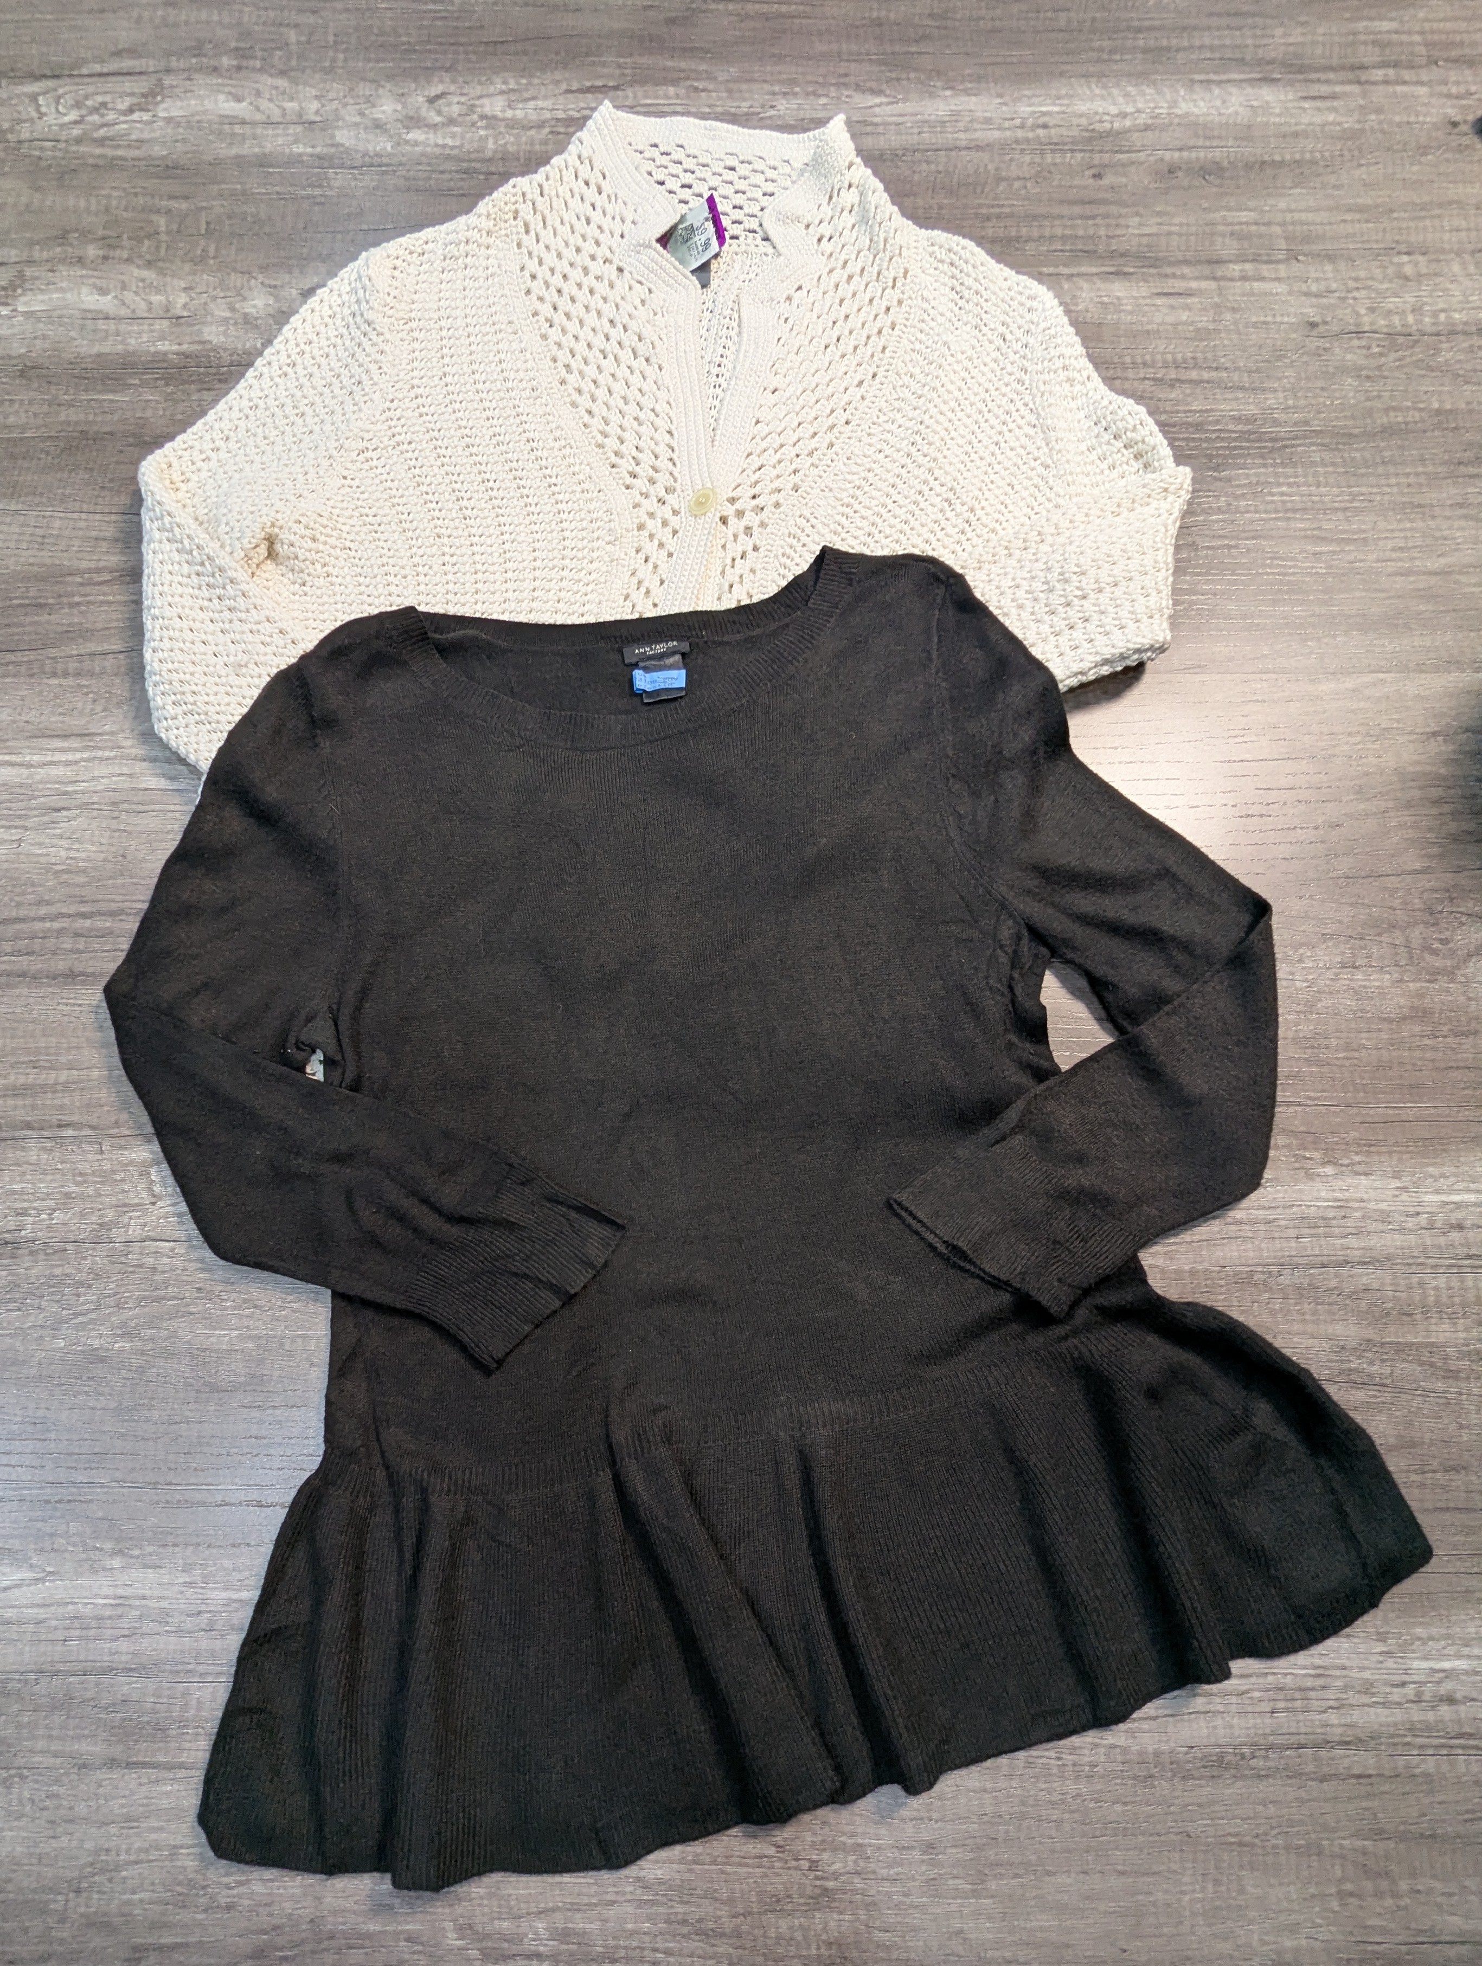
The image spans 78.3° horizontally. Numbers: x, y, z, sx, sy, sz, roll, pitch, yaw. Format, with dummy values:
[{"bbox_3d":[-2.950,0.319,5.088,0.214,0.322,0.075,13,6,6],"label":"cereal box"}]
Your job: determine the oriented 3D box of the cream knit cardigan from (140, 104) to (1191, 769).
[{"bbox_3d":[-0.056,-0.282,0.587,0.690,0.055,0.731,2,79,0],"label":"cream knit cardigan"}]

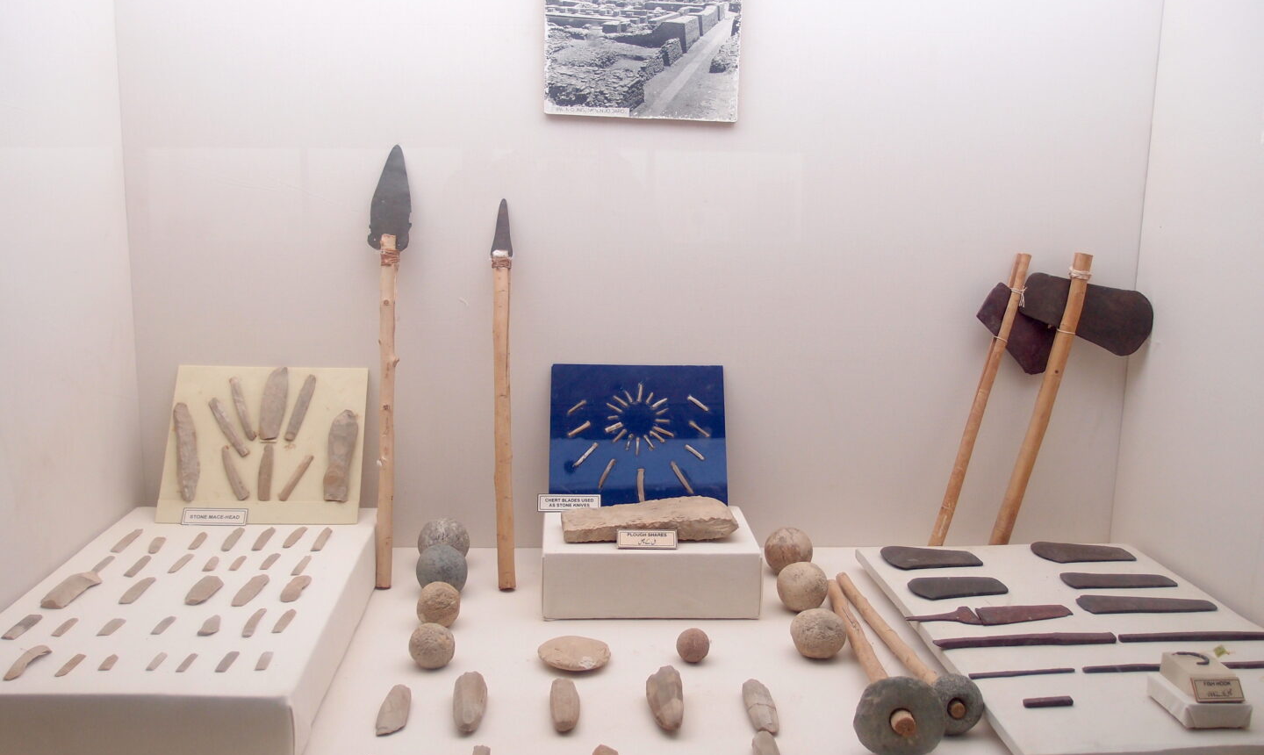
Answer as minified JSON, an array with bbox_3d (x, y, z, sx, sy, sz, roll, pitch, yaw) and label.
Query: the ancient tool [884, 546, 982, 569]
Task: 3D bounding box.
[{"bbox_3d":[0.451,0.271,1.540,0.139,0.009,0.092,0,10,-8],"label":"ancient tool"}]

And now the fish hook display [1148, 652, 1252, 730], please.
[{"bbox_3d":[0.649,0.358,1.174,0.075,0.053,0.080,0,10,-4],"label":"fish hook display"}]

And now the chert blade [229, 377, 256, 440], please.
[{"bbox_3d":[-0.620,0.049,1.629,0.015,0.112,0.008,-20,-17,-11],"label":"chert blade"}]

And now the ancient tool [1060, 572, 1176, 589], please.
[{"bbox_3d":[0.650,0.271,1.369,0.147,0.006,0.042,0,10,-5],"label":"ancient tool"}]

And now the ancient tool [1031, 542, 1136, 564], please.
[{"bbox_3d":[0.692,0.271,1.563,0.145,0.009,0.086,2,10,4],"label":"ancient tool"}]

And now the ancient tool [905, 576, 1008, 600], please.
[{"bbox_3d":[0.427,0.274,1.332,0.123,0.006,0.057,-1,10,-9],"label":"ancient tool"}]

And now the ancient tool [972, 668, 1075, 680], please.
[{"bbox_3d":[0.417,0.316,1.089,0.119,0.004,0.005,-1,10,-9],"label":"ancient tool"}]

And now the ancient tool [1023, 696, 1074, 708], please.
[{"bbox_3d":[0.418,0.326,1.024,0.052,0.006,0.008,-1,10,-12],"label":"ancient tool"}]

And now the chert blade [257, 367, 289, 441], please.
[{"bbox_3d":[-0.574,0.040,1.634,0.039,0.122,0.011,7,-20,-2],"label":"chert blade"}]

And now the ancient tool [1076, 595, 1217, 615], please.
[{"bbox_3d":[0.689,0.304,1.373,0.184,0.009,0.057,0,10,-6],"label":"ancient tool"}]

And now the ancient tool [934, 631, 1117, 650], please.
[{"bbox_3d":[0.519,0.346,1.352,0.247,0.011,0.015,0,10,-7],"label":"ancient tool"}]

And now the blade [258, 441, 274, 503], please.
[{"bbox_3d":[-0.571,0.148,1.598,0.021,0.089,0.007,0,-20,-5],"label":"blade"}]

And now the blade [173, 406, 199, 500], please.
[{"bbox_3d":[-0.641,0.106,1.475,0.030,0.157,0.012,-14,-25,-9],"label":"blade"}]

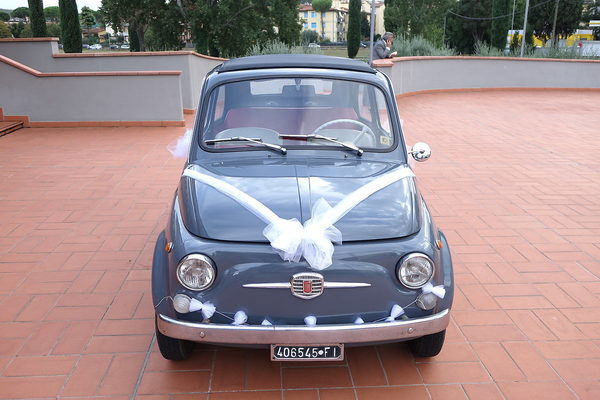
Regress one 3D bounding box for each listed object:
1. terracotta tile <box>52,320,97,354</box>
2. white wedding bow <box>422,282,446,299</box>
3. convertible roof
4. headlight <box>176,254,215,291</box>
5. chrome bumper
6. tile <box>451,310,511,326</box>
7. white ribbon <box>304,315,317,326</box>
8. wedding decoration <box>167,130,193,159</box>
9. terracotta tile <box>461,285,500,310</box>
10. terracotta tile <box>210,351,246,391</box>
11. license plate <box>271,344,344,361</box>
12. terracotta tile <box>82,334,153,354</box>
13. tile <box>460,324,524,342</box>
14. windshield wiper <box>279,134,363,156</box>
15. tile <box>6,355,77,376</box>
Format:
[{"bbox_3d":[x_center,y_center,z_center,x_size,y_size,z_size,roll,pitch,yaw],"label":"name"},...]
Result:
[{"bbox_3d":[-1.093,0.681,2.619,0.144,0.020,0.297,-1,18,-4],"label":"terracotta tile"},{"bbox_3d":[0.501,0.338,1.990,0.086,0.056,0.048,-5,18,-16],"label":"white wedding bow"},{"bbox_3d":[-0.026,-0.809,3.114,0.840,0.095,0.800,0,18,-2],"label":"convertible roof"},{"bbox_3d":[-0.398,0.264,2.058,0.152,0.152,0.075,0,18,-2],"label":"headlight"},{"bbox_3d":[0.015,0.468,1.980,1.110,0.080,0.135,0,18,-2],"label":"chrome bumper"},{"bbox_3d":[0.957,0.633,2.822,0.297,0.020,0.144,-1,18,-4],"label":"tile"},{"bbox_3d":[0.039,0.445,1.960,0.045,0.050,0.045,0,18,-2],"label":"white ribbon"},{"bbox_3d":[-0.737,-0.344,3.303,0.180,0.180,0.160,0,18,-2],"label":"wedding decoration"},{"bbox_3d":[1.032,0.568,3.083,0.147,0.015,0.300,-1,18,-4],"label":"terracotta tile"},{"bbox_3d":[-0.317,0.773,2.409,0.147,0.015,0.300,-1,18,-4],"label":"terracotta tile"},{"bbox_3d":[0.029,0.566,1.985,0.272,0.066,0.015,0,18,-2],"label":"license plate"},{"bbox_3d":[-0.875,0.708,2.594,0.302,0.020,0.147,-1,18,-3],"label":"terracotta tile"},{"bbox_3d":[0.980,0.685,2.705,0.302,0.020,0.147,-1,18,-3],"label":"tile"},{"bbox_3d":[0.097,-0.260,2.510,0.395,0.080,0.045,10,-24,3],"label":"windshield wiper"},{"bbox_3d":[-1.171,0.759,2.427,0.302,0.020,0.147,-1,18,-3],"label":"tile"}]

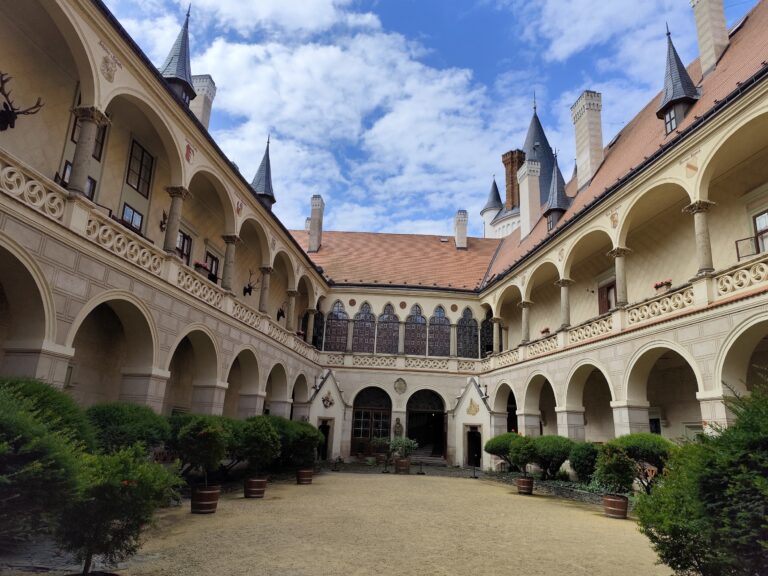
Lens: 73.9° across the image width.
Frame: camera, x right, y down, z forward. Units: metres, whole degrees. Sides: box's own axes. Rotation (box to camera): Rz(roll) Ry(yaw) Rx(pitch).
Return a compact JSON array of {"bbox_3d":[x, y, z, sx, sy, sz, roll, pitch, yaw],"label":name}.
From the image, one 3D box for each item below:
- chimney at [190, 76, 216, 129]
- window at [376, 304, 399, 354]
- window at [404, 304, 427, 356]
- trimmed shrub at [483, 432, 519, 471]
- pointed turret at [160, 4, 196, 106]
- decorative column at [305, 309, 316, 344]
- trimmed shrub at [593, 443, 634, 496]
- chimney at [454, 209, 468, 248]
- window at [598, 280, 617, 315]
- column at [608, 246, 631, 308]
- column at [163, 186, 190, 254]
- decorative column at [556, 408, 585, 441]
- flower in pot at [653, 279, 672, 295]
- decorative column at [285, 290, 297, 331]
[{"bbox_3d":[-8.213,-7.895,22.794,0.816,3.264,0.782,1,-16,7],"label":"chimney"},{"bbox_3d":[0.215,2.386,29.700,1.270,2.850,0.220,3,-15,1],"label":"window"},{"bbox_3d":[1.935,2.562,30.839,1.337,3.159,0.220,3,-16,-3],"label":"window"},{"bbox_3d":[5.083,6.809,21.258,1.598,1.632,1.598,-1,-16,13],"label":"trimmed shrub"},{"bbox_3d":[-6.188,-7.142,15.781,1.184,3.737,1.184,0,-16,7],"label":"pointed turret"},{"bbox_3d":[-3.905,2.147,27.392,0.470,1.780,0.470,1,-15,7],"label":"decorative column"},{"bbox_3d":[5.412,4.280,12.033,0.885,1.086,0.885,-4,-17,23],"label":"trimmed shrub"},{"bbox_3d":[5.803,-4.387,38.711,0.850,3.005,0.900,2,-16,0],"label":"chimney"},{"bbox_3d":[9.038,0.556,20.504,0.200,1.600,1.450,5,-16,-8],"label":"window"},{"bbox_3d":[7.556,-0.346,16.274,0.560,1.930,0.560,5,-16,-7],"label":"column"},{"bbox_3d":[-5.572,-1.792,13.601,0.500,1.780,0.500,1,-15,7],"label":"column"},{"bbox_3d":[6.939,5.735,18.829,0.700,2.600,0.860,5,-16,-7],"label":"decorative column"},{"bbox_3d":[7.781,-0.025,14.284,0.280,0.360,0.650,5,-16,-7],"label":"flower in pot"},{"bbox_3d":[-4.317,1.091,23.944,0.470,1.780,0.470,1,-15,7],"label":"decorative column"}]

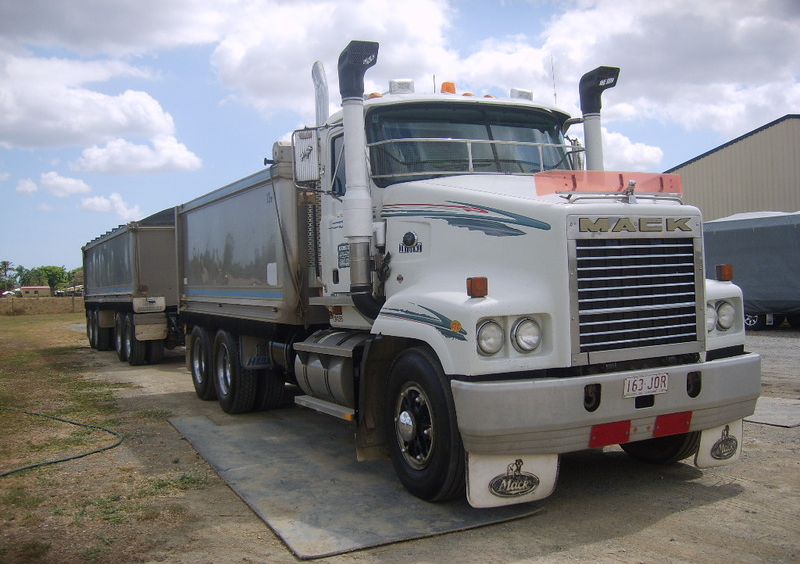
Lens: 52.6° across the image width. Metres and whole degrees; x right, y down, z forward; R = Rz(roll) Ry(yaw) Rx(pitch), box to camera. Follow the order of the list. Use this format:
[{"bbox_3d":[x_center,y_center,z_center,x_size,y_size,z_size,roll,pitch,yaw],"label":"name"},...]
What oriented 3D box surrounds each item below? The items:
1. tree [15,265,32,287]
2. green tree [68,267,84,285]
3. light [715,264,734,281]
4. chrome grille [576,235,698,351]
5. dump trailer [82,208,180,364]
[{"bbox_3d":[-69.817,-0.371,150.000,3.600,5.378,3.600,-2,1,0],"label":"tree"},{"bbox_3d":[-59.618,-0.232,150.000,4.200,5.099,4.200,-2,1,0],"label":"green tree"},{"bbox_3d":[2.324,-0.061,5.788,0.115,0.118,0.060,-3,1,-27],"label":"light"},{"bbox_3d":[1.497,0.065,5.110,1.020,0.710,0.100,-3,1,-27],"label":"chrome grille"},{"bbox_3d":[-5.412,0.069,18.424,2.500,2.900,7.900,-3,1,-27],"label":"dump trailer"}]

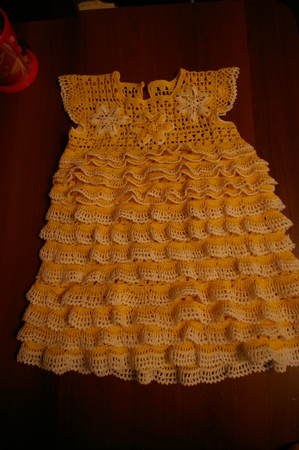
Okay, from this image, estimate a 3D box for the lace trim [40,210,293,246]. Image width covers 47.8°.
[{"bbox_3d":[0.021,0.006,0.519,0.388,0.020,0.039,-3,79,4],"label":"lace trim"}]

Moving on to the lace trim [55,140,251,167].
[{"bbox_3d":[0.008,-0.115,0.544,0.317,0.020,0.031,-3,79,4],"label":"lace trim"}]

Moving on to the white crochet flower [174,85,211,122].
[{"bbox_3d":[0.070,-0.199,0.552,0.059,0.010,0.061,-2,79,4],"label":"white crochet flower"}]

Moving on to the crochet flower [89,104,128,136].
[{"bbox_3d":[-0.068,-0.173,0.558,0.067,0.010,0.058,-2,79,4],"label":"crochet flower"}]

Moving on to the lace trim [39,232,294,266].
[{"bbox_3d":[0.021,0.037,0.513,0.388,0.020,0.040,-3,79,4],"label":"lace trim"}]

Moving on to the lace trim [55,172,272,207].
[{"bbox_3d":[0.017,-0.056,0.532,0.358,0.022,0.041,-3,79,4],"label":"lace trim"}]

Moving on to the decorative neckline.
[{"bbox_3d":[-0.002,-0.235,0.569,0.120,0.020,0.056,-2,79,4],"label":"decorative neckline"}]

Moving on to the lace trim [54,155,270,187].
[{"bbox_3d":[0.017,-0.088,0.538,0.345,0.022,0.040,-3,79,4],"label":"lace trim"}]

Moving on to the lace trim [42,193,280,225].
[{"bbox_3d":[0.020,-0.025,0.525,0.371,0.020,0.038,-2,79,4],"label":"lace trim"}]

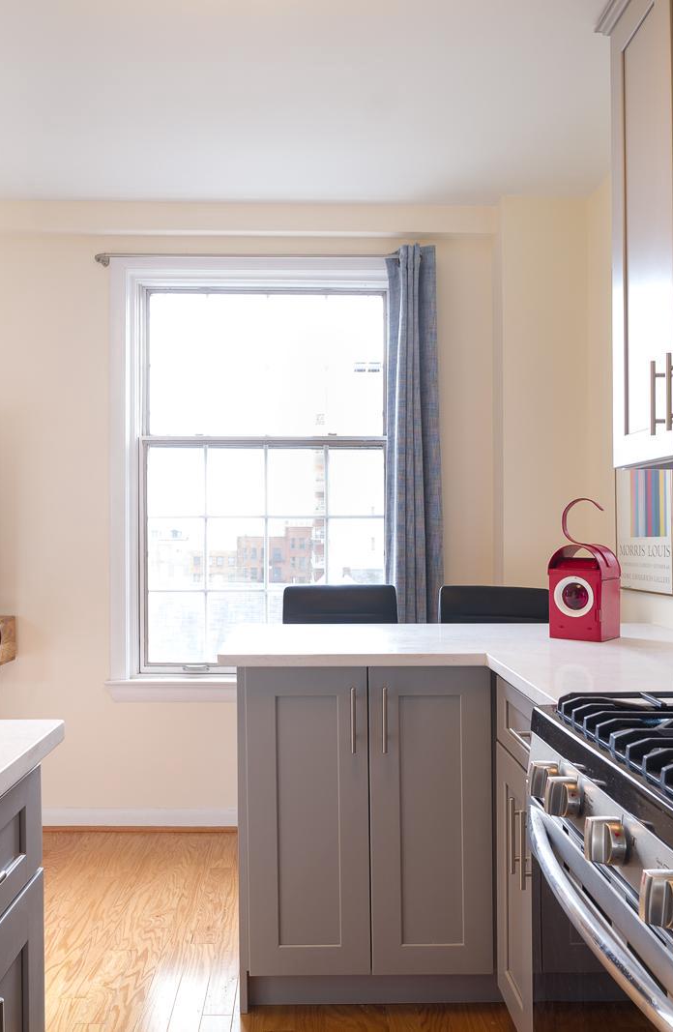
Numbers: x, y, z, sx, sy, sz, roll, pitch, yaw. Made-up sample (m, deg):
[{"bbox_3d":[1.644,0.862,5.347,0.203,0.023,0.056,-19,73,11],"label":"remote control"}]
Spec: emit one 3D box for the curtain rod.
[{"bbox_3d":[-0.278,-1.007,3.061,1.318,0.030,0.100,0,-1,-2],"label":"curtain rod"}]

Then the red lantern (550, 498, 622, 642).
[{"bbox_3d":[0.678,0.141,2.110,0.149,0.378,0.127,-1,-1,41],"label":"red lantern"}]

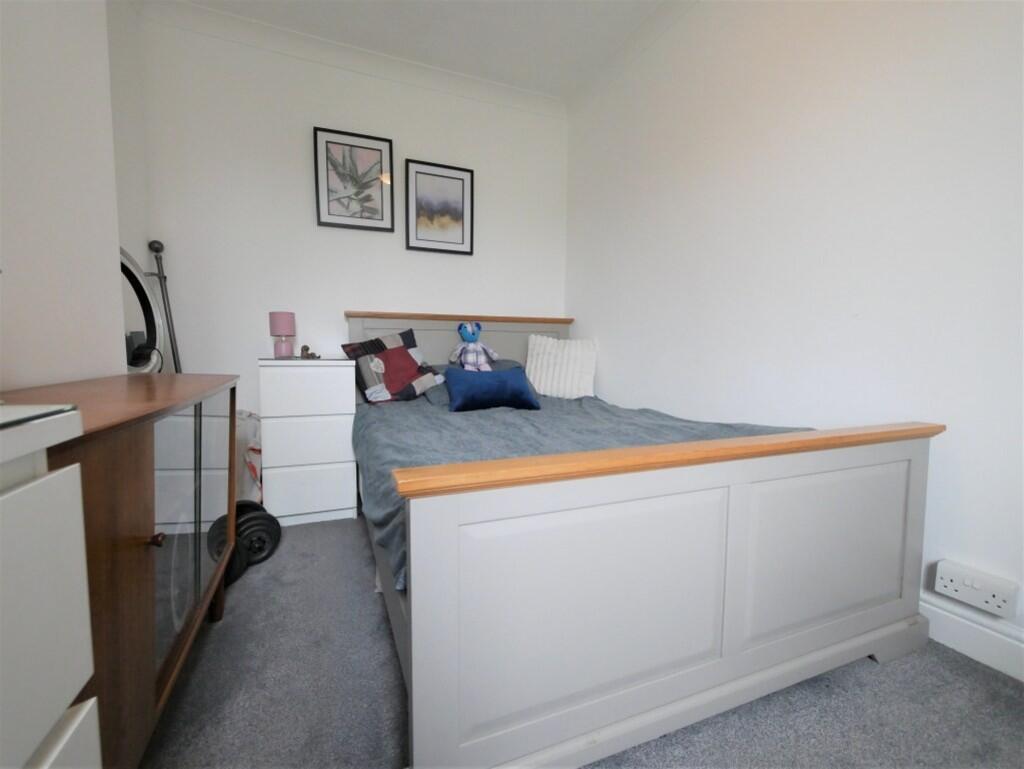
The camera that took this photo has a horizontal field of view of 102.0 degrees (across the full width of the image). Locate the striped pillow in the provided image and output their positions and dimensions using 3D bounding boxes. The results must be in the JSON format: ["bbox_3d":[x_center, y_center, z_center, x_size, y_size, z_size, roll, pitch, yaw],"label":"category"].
[{"bbox_3d":[0.327,-0.111,2.714,0.430,0.410,0.140,0,-14,-2],"label":"striped pillow"}]

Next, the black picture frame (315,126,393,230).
[{"bbox_3d":[-0.957,-1.241,2.547,0.443,0.567,0.020,-1,4,-22],"label":"black picture frame"}]

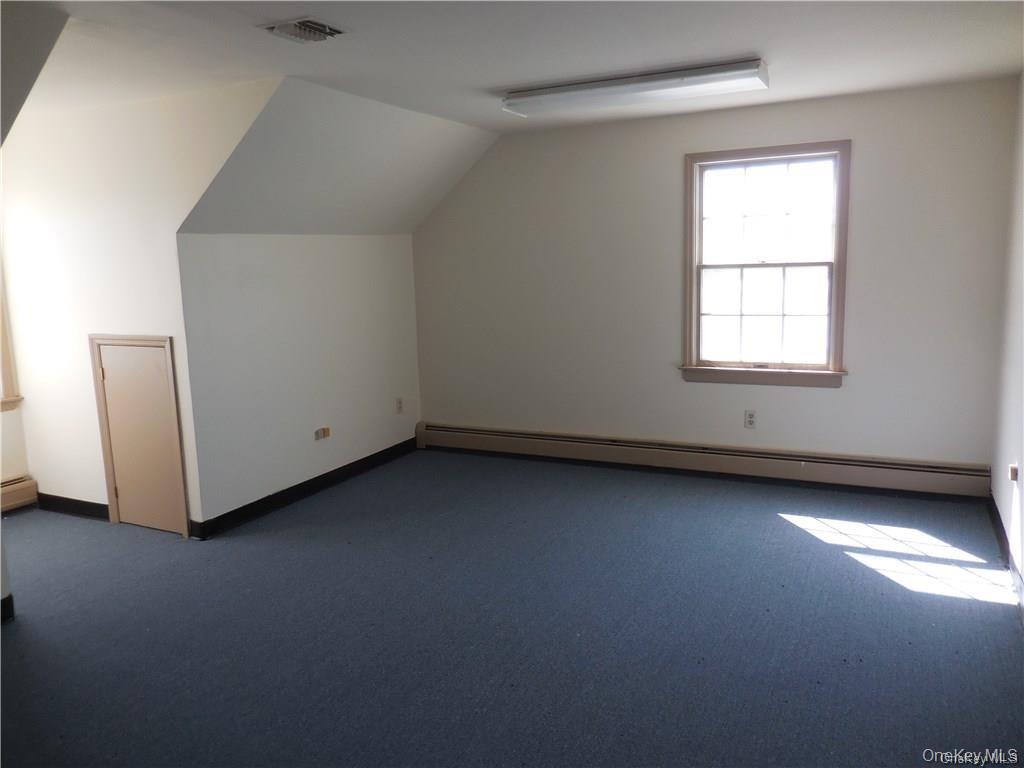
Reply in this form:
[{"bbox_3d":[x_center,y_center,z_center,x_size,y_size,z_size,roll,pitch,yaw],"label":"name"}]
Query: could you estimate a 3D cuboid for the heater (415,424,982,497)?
[{"bbox_3d":[1.006,0.474,5.002,3.794,0.205,0.065,2,11,24],"label":"heater"}]

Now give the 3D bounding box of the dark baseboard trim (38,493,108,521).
[{"bbox_3d":[-2.664,0.740,4.476,0.678,0.100,0.020,3,11,27],"label":"dark baseboard trim"}]

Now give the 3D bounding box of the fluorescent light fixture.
[{"bbox_3d":[0.590,-1.467,3.709,1.282,0.075,0.317,3,11,27],"label":"fluorescent light fixture"}]

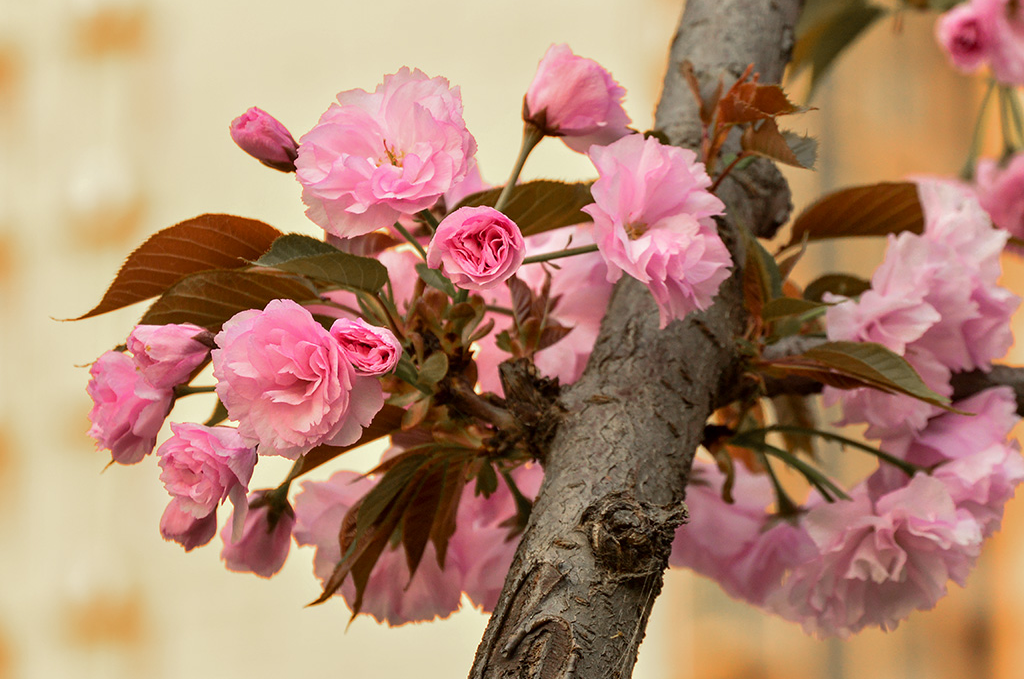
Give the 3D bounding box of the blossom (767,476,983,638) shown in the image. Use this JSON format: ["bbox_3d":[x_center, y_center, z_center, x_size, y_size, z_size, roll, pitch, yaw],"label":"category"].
[{"bbox_3d":[0.109,0.065,2.060,0.064,0.050,0.048,0,24,-3],"label":"blossom"}]

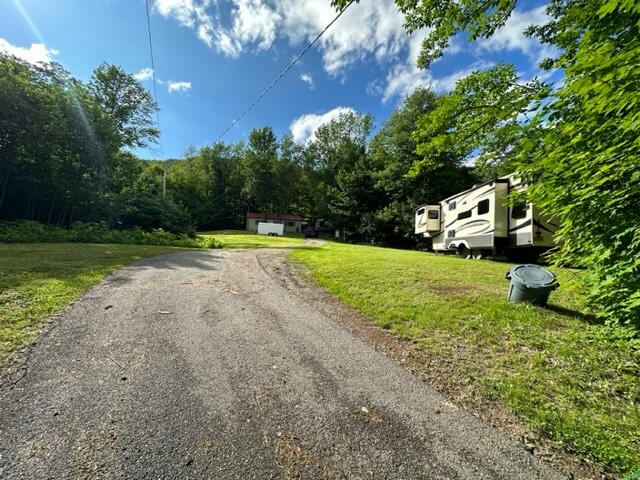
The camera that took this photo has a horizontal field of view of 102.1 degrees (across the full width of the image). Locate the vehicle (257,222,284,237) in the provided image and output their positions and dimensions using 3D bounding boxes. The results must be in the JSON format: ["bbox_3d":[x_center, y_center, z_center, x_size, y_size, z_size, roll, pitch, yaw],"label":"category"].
[{"bbox_3d":[-9.049,-1.797,48.639,5.200,2.350,2.200,2,-2,-6],"label":"vehicle"}]

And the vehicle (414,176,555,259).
[{"bbox_3d":[8.692,-0.818,14.552,3.000,3.650,10.500,2,-2,2],"label":"vehicle"}]

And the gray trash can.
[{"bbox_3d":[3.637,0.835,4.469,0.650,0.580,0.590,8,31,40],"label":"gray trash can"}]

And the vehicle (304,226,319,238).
[{"bbox_3d":[-1.178,-1.026,40.029,1.950,1.750,4.600,2,-2,-2],"label":"vehicle"}]

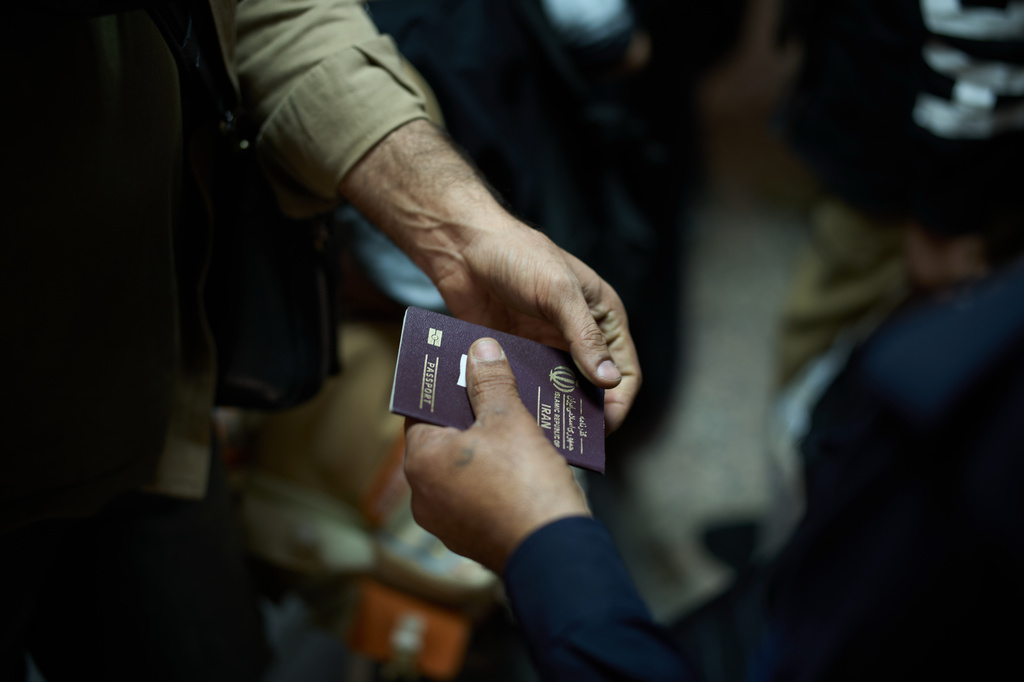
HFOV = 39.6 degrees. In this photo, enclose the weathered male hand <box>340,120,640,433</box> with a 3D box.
[{"bbox_3d":[-0.008,-0.045,0.892,0.087,0.097,0.235,-40,74,-22],"label":"weathered male hand"}]

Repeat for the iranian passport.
[{"bbox_3d":[-0.005,0.029,0.815,0.125,0.005,0.088,17,42,-11],"label":"iranian passport"}]

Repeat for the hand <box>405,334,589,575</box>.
[{"bbox_3d":[0.004,0.068,0.816,0.118,0.125,0.098,27,42,22],"label":"hand"}]

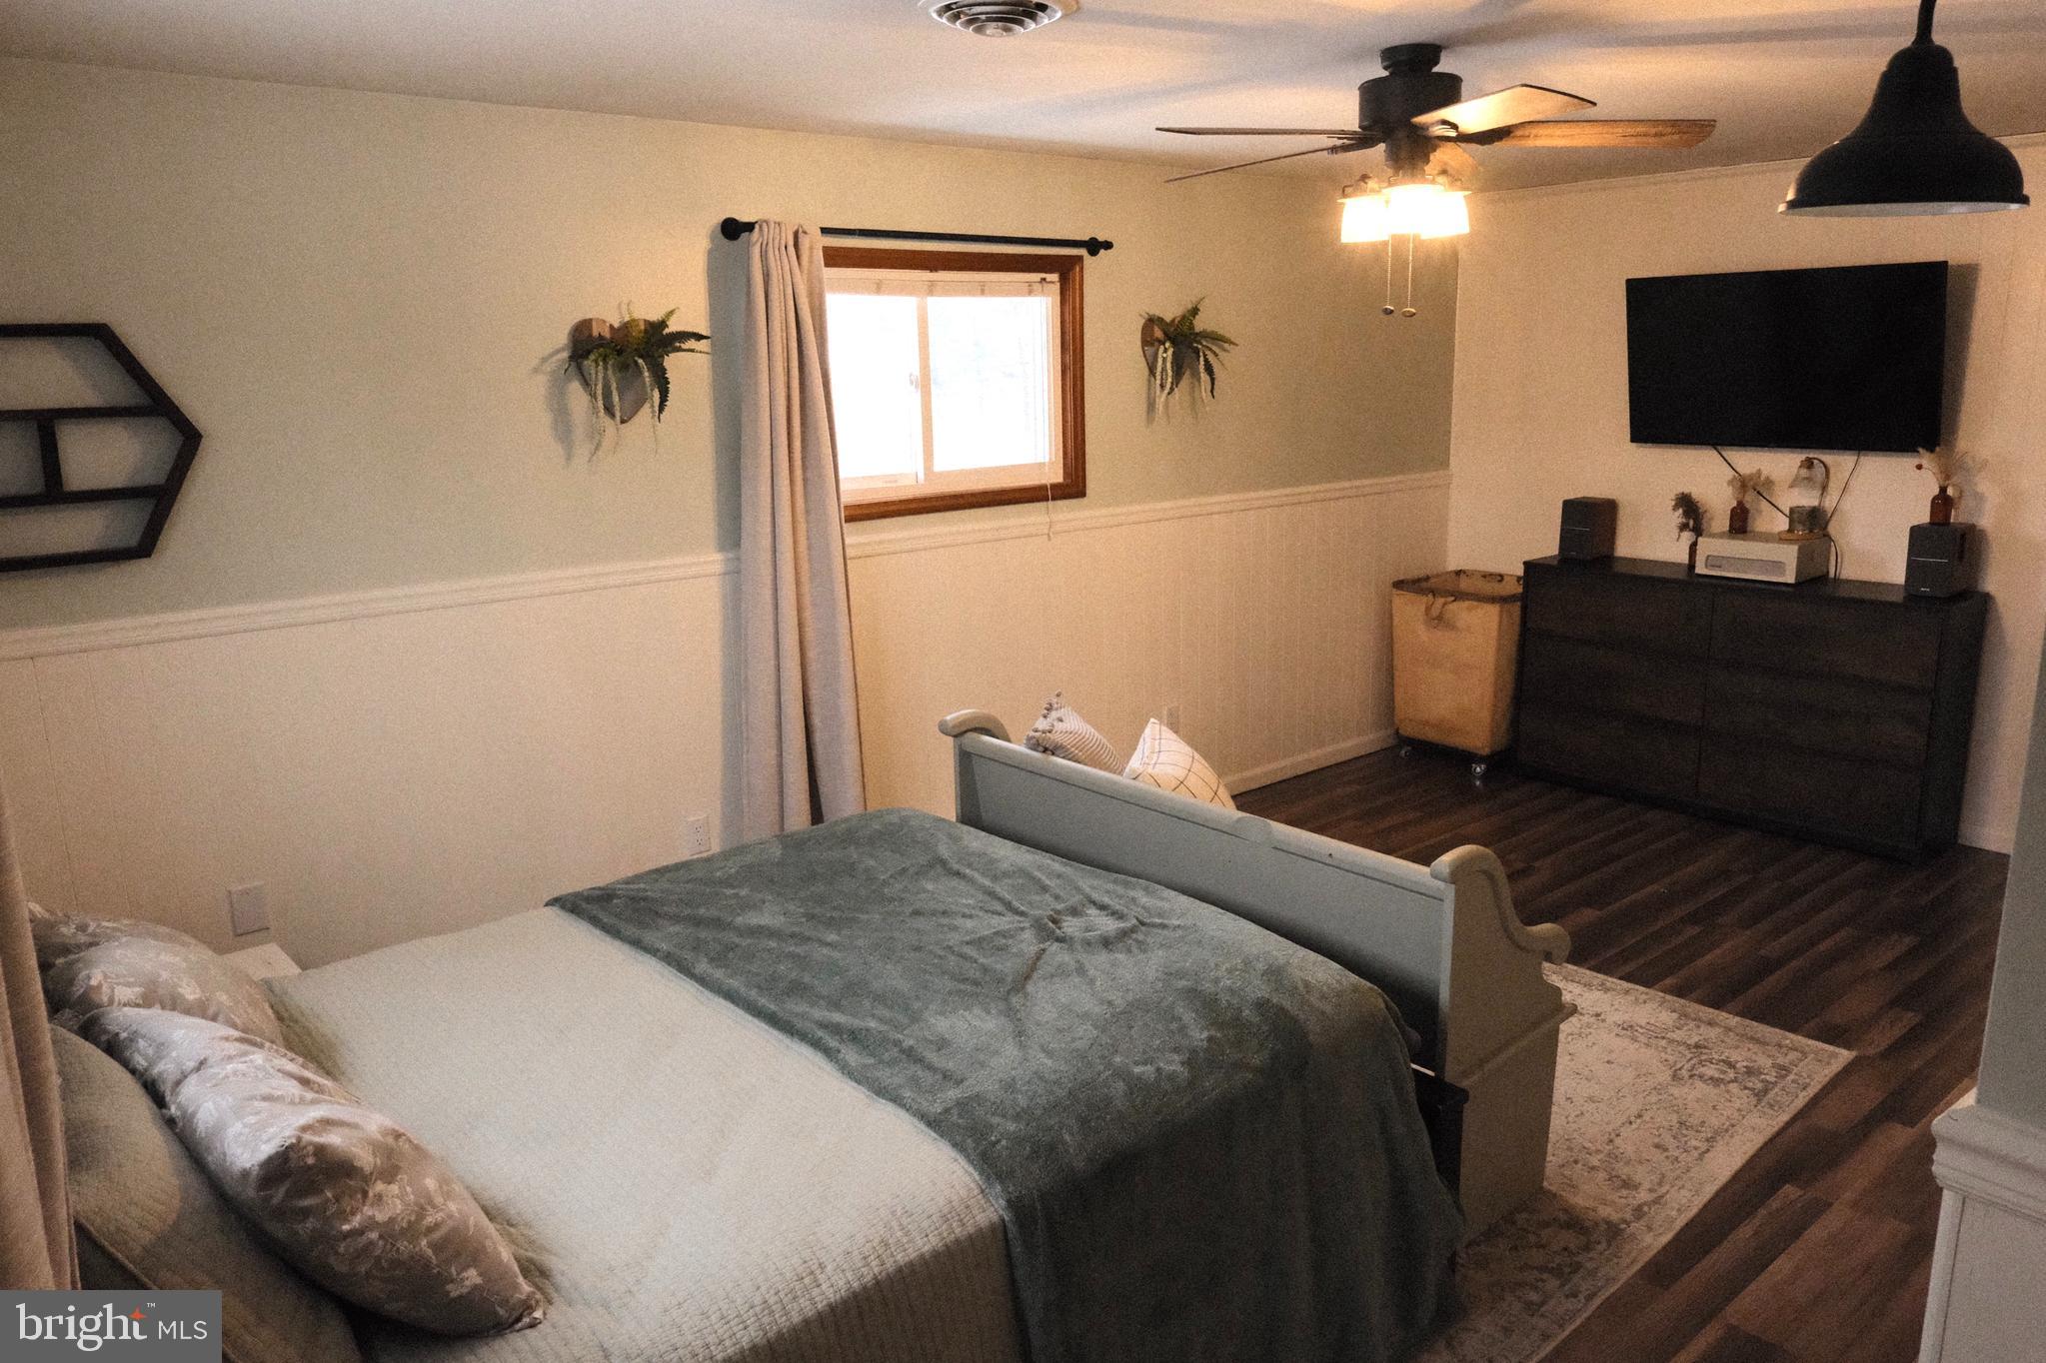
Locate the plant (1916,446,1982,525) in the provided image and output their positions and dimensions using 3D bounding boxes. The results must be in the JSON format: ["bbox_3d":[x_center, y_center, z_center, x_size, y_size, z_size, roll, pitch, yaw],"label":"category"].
[{"bbox_3d":[3.155,-0.672,4.649,0.145,0.265,0.145,-12,17,-39],"label":"plant"}]

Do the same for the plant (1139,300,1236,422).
[{"bbox_3d":[0.604,-1.178,5.004,0.296,0.420,0.200,-11,16,-36],"label":"plant"}]

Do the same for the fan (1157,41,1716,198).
[{"bbox_3d":[0.900,-1.260,3.188,1.280,0.400,1.280,-12,17,-39],"label":"fan"}]

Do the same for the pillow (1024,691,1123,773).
[{"bbox_3d":[0.130,0.265,3.800,0.160,0.430,0.430,-29,3,21],"label":"pillow"}]

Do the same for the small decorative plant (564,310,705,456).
[{"bbox_3d":[-1.063,-0.837,3.771,0.290,0.380,0.210,-11,16,-36],"label":"small decorative plant"}]

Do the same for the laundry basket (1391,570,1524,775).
[{"bbox_3d":[1.976,-0.043,5.983,0.460,0.775,0.520,-12,17,-38],"label":"laundry basket"}]

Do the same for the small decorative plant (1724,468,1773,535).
[{"bbox_3d":[2.753,-0.686,5.173,0.125,0.245,0.125,-12,17,-39],"label":"small decorative plant"}]

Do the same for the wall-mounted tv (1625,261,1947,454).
[{"bbox_3d":[2.772,-1.178,5.040,0.060,0.645,1.115,-22,23,-35],"label":"wall-mounted tv"}]

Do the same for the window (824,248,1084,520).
[{"bbox_3d":[-0.286,-0.977,4.494,1.260,0.840,0.090,-11,16,-36],"label":"window"}]

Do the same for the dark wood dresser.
[{"bbox_3d":[2.708,0.050,5.241,0.430,0.890,1.480,-12,17,-38],"label":"dark wood dresser"}]

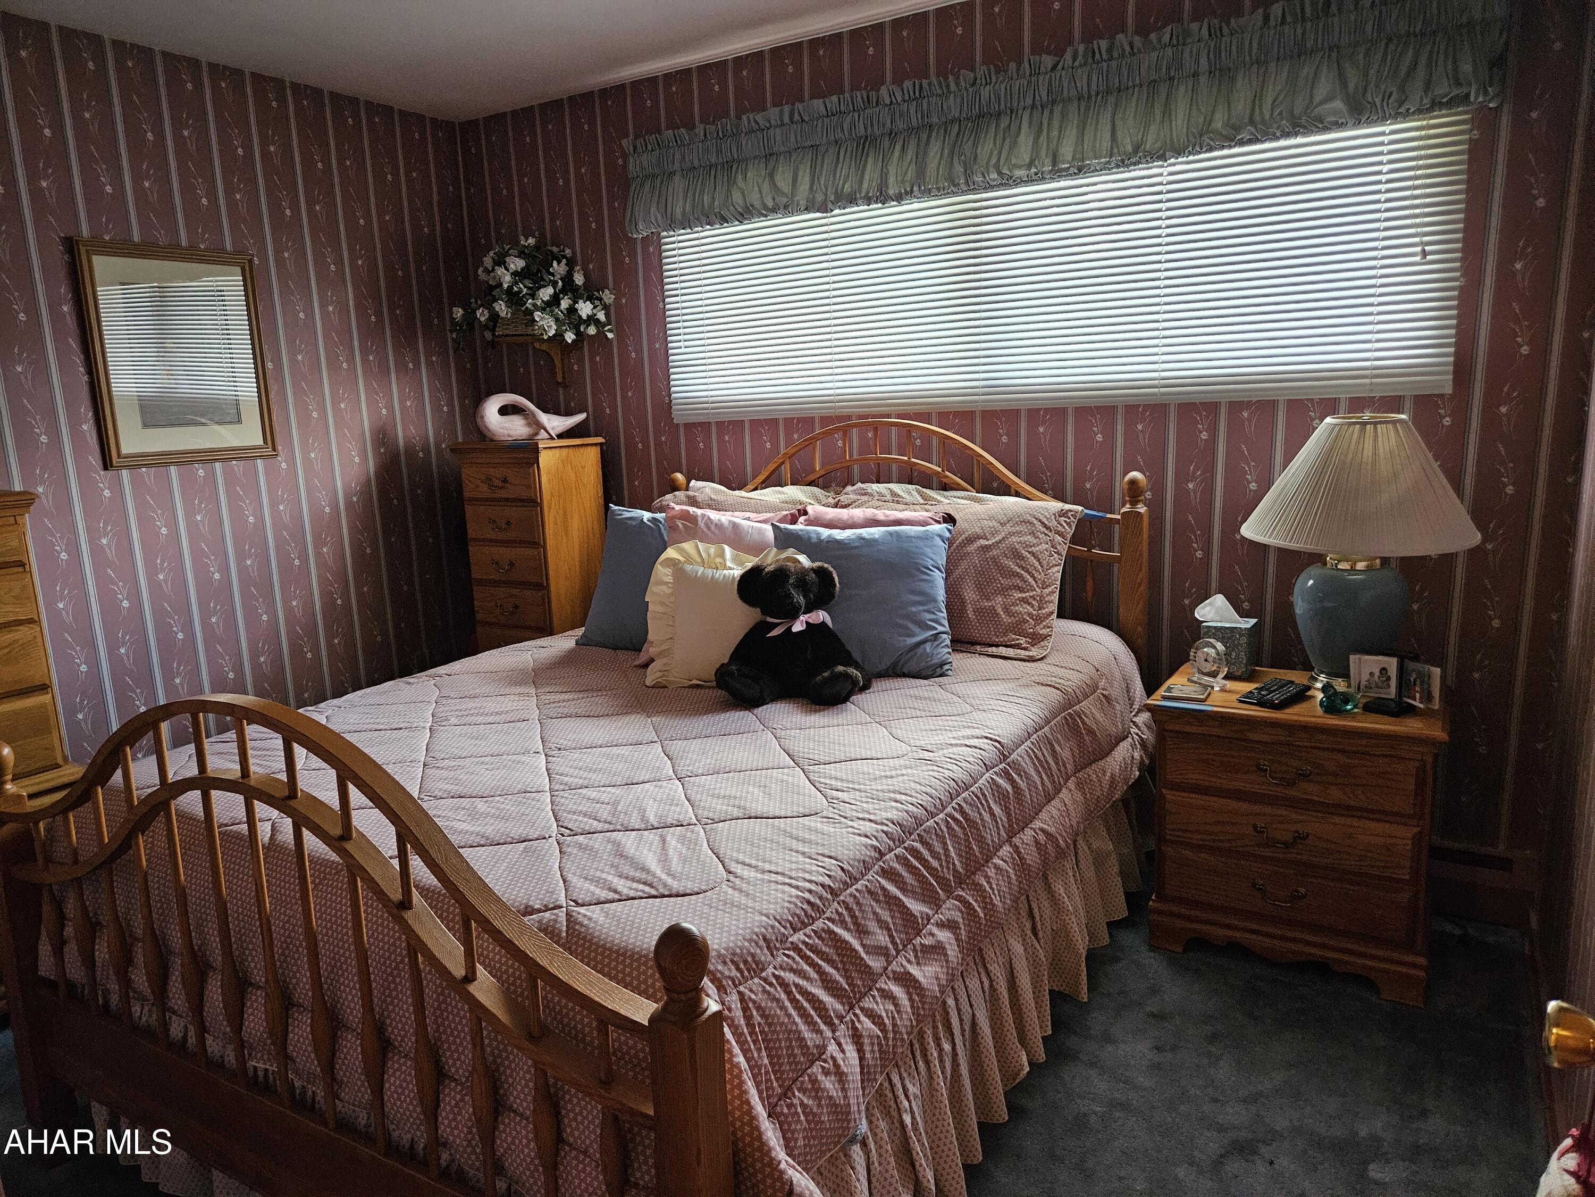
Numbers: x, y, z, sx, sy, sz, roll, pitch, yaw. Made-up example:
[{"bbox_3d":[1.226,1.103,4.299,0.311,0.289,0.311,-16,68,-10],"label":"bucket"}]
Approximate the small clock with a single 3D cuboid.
[{"bbox_3d":[1.015,0.158,2.617,0.042,0.113,0.100,-8,13,-27],"label":"small clock"}]

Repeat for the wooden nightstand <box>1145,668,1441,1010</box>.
[{"bbox_3d":[1.213,0.534,2.597,0.604,0.632,0.409,5,13,31],"label":"wooden nightstand"}]

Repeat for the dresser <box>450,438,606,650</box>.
[{"bbox_3d":[-0.942,0.042,3.921,0.434,1.242,0.331,5,13,31],"label":"dresser"}]

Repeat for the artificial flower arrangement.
[{"bbox_3d":[-0.948,-1.077,3.772,0.540,0.380,0.270,5,13,31],"label":"artificial flower arrangement"}]

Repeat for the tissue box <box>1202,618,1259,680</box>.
[{"bbox_3d":[1.107,0.124,2.720,0.112,0.132,0.111,5,13,31],"label":"tissue box"}]

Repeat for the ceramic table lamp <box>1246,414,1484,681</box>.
[{"bbox_3d":[1.313,-0.102,2.492,0.498,0.648,0.498,5,13,31],"label":"ceramic table lamp"}]

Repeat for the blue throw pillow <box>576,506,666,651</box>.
[{"bbox_3d":[-0.400,-0.059,3.047,0.450,0.440,0.160,3,-16,23],"label":"blue throw pillow"}]

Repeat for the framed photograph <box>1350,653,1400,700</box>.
[{"bbox_3d":[1.301,0.175,2.394,0.097,0.098,0.030,5,13,31],"label":"framed photograph"}]

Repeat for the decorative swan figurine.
[{"bbox_3d":[-0.941,-0.644,3.763,0.400,0.164,0.140,-1,11,6],"label":"decorative swan figurine"}]

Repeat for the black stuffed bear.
[{"bbox_3d":[-0.002,0.060,2.518,0.370,0.325,0.290,-1,11,4],"label":"black stuffed bear"}]

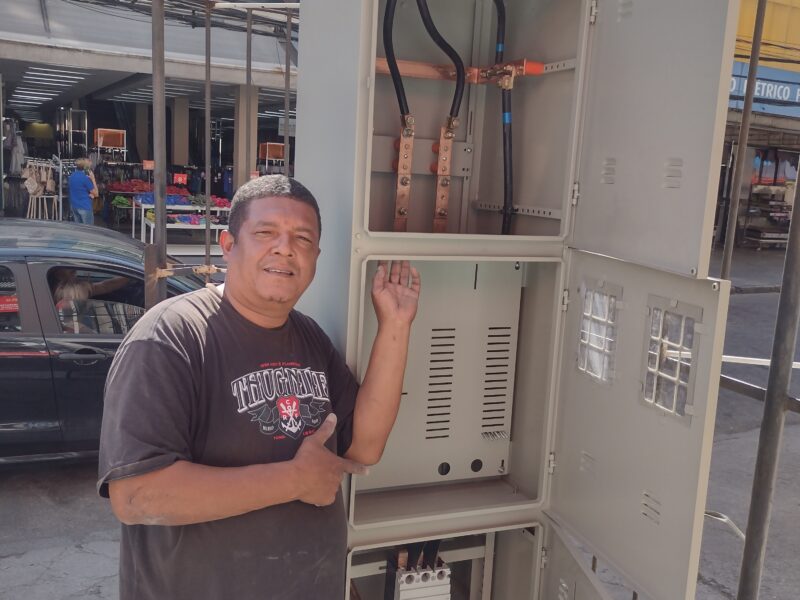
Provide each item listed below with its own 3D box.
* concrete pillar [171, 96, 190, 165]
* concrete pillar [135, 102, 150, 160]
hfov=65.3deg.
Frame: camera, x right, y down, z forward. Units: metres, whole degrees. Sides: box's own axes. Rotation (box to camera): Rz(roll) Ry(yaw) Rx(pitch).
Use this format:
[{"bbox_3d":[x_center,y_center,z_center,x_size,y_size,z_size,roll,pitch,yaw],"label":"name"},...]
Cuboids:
[{"bbox_3d":[-6.206,-3.892,17.691,0.380,3.600,0.380,-2,11,-29],"label":"concrete pillar"},{"bbox_3d":[-8.603,-4.736,20.891,0.380,3.600,0.380,-2,11,-29],"label":"concrete pillar"}]

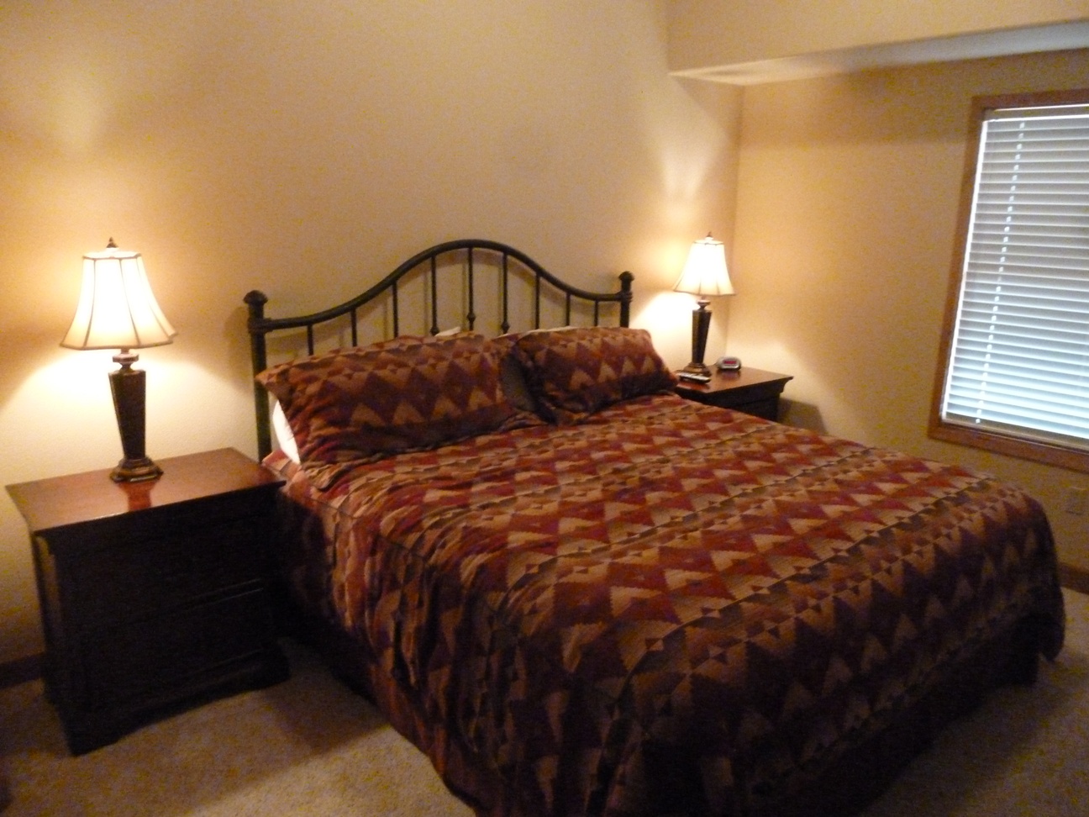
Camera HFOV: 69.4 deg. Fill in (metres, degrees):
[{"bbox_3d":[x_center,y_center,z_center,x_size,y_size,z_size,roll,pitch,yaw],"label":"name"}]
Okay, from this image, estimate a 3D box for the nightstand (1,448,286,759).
[{"bbox_3d":[-1.270,0.587,2.599,0.699,0.714,0.499,-11,18,-39],"label":"nightstand"}]

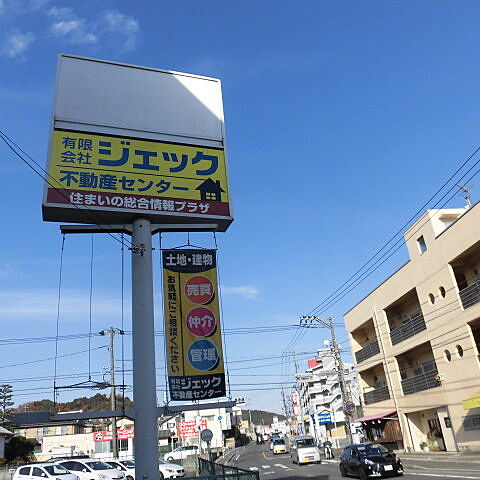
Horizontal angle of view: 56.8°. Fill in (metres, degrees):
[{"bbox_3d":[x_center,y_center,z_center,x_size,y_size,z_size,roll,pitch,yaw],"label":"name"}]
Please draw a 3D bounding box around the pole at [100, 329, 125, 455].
[{"bbox_3d":[-8.487,10.715,29.712,1.700,10.100,1.000,-3,-25,-7],"label":"pole"}]

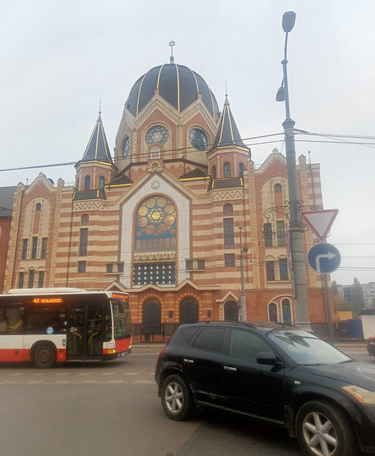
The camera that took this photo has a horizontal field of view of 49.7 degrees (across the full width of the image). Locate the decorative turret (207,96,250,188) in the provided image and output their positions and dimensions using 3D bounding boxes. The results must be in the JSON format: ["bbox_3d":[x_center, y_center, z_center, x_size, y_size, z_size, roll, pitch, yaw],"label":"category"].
[{"bbox_3d":[4.539,-9.644,45.532,5.040,12.120,5.040,-4,-15,12],"label":"decorative turret"}]

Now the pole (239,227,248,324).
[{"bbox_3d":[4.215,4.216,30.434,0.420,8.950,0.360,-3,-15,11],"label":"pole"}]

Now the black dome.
[{"bbox_3d":[-2.082,-17.187,54.608,12.280,11.480,12.280,-4,-15,12],"label":"black dome"}]

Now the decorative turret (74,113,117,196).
[{"bbox_3d":[-10.905,-8.655,48.909,5.040,12.120,5.040,-4,-15,12],"label":"decorative turret"}]

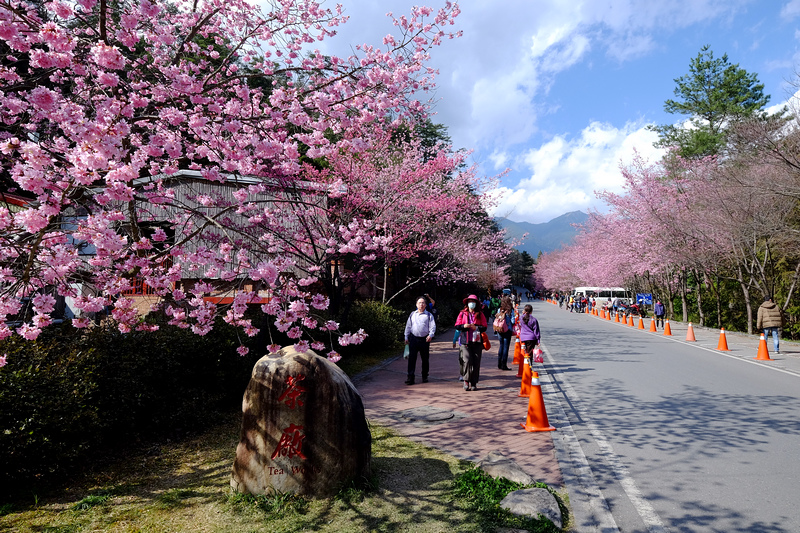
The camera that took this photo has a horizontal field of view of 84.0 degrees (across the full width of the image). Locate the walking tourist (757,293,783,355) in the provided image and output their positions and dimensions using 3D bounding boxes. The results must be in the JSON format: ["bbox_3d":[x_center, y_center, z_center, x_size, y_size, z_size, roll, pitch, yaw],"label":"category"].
[{"bbox_3d":[11.233,1.761,13.517,0.580,1.668,0.420,-4,-5,41],"label":"walking tourist"}]

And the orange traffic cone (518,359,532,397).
[{"bbox_3d":[2.156,1.834,7.538,0.350,0.691,0.350,-1,-4,14],"label":"orange traffic cone"}]

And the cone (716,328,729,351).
[{"bbox_3d":[10.134,2.279,13.942,0.350,0.694,0.350,-1,-4,14],"label":"cone"}]

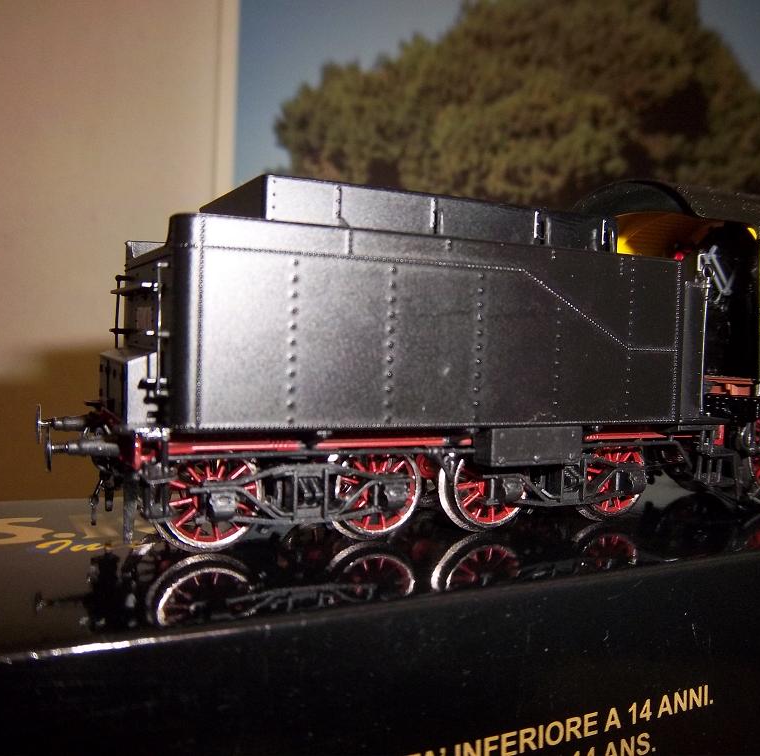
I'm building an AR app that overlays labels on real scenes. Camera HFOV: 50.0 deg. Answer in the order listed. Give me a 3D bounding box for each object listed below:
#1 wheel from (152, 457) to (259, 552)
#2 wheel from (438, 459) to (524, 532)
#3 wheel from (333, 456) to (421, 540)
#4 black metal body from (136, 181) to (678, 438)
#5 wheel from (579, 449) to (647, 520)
[{"bbox_3d":[-0.019,0.013,0.091,0.013,0.013,0.003,1,3,-25],"label":"wheel"},{"bbox_3d":[0.014,0.014,0.107,0.013,0.013,0.003,1,3,-25],"label":"wheel"},{"bbox_3d":[-0.001,0.013,0.100,0.013,0.013,0.003,1,3,-25],"label":"wheel"},{"bbox_3d":[0.003,-0.009,0.110,0.067,0.027,0.035,1,3,-25],"label":"black metal body"},{"bbox_3d":[0.032,0.014,0.115,0.013,0.013,0.003,1,3,-25],"label":"wheel"}]

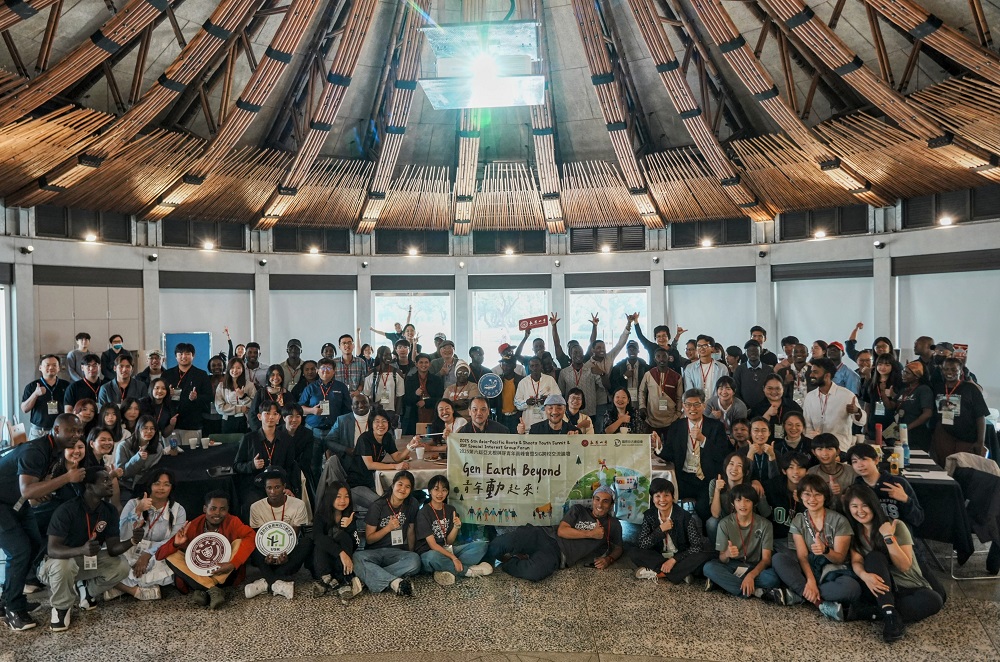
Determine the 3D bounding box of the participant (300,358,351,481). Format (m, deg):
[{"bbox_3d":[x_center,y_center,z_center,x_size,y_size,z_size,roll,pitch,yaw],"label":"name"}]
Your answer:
[{"bbox_3d":[-2.020,1.154,7.700,0.560,1.680,0.360,-1,1,-10],"label":"participant"}]

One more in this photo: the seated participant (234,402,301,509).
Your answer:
[{"bbox_3d":[-2.036,1.286,5.850,0.580,1.280,0.800,-1,1,-6],"label":"seated participant"}]

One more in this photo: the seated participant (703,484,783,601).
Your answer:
[{"bbox_3d":[1.808,1.500,4.920,0.660,0.737,0.660,0,1,16],"label":"seated participant"}]

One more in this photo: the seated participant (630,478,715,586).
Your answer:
[{"bbox_3d":[1.397,1.582,5.420,0.680,0.790,0.620,-1,1,13],"label":"seated participant"}]

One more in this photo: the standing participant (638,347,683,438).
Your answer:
[{"bbox_3d":[1.894,1.076,7.850,0.520,1.730,0.360,-1,1,7],"label":"standing participant"}]

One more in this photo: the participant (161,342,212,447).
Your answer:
[{"bbox_3d":[-3.218,0.999,6.850,0.540,1.741,0.400,-1,1,-20],"label":"participant"}]

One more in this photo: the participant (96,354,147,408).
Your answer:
[{"bbox_3d":[-3.755,1.075,6.600,0.540,1.710,0.340,-1,1,-24],"label":"participant"}]

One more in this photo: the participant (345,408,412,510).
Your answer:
[{"bbox_3d":[-1.030,1.291,5.550,0.620,1.260,0.800,-1,1,-34],"label":"participant"}]

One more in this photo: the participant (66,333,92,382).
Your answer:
[{"bbox_3d":[-5.398,0.994,8.600,0.500,1.830,0.330,-1,1,-30],"label":"participant"}]

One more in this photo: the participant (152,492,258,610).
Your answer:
[{"bbox_3d":[-2.153,1.539,4.880,0.680,0.717,0.720,-1,1,-19],"label":"participant"}]

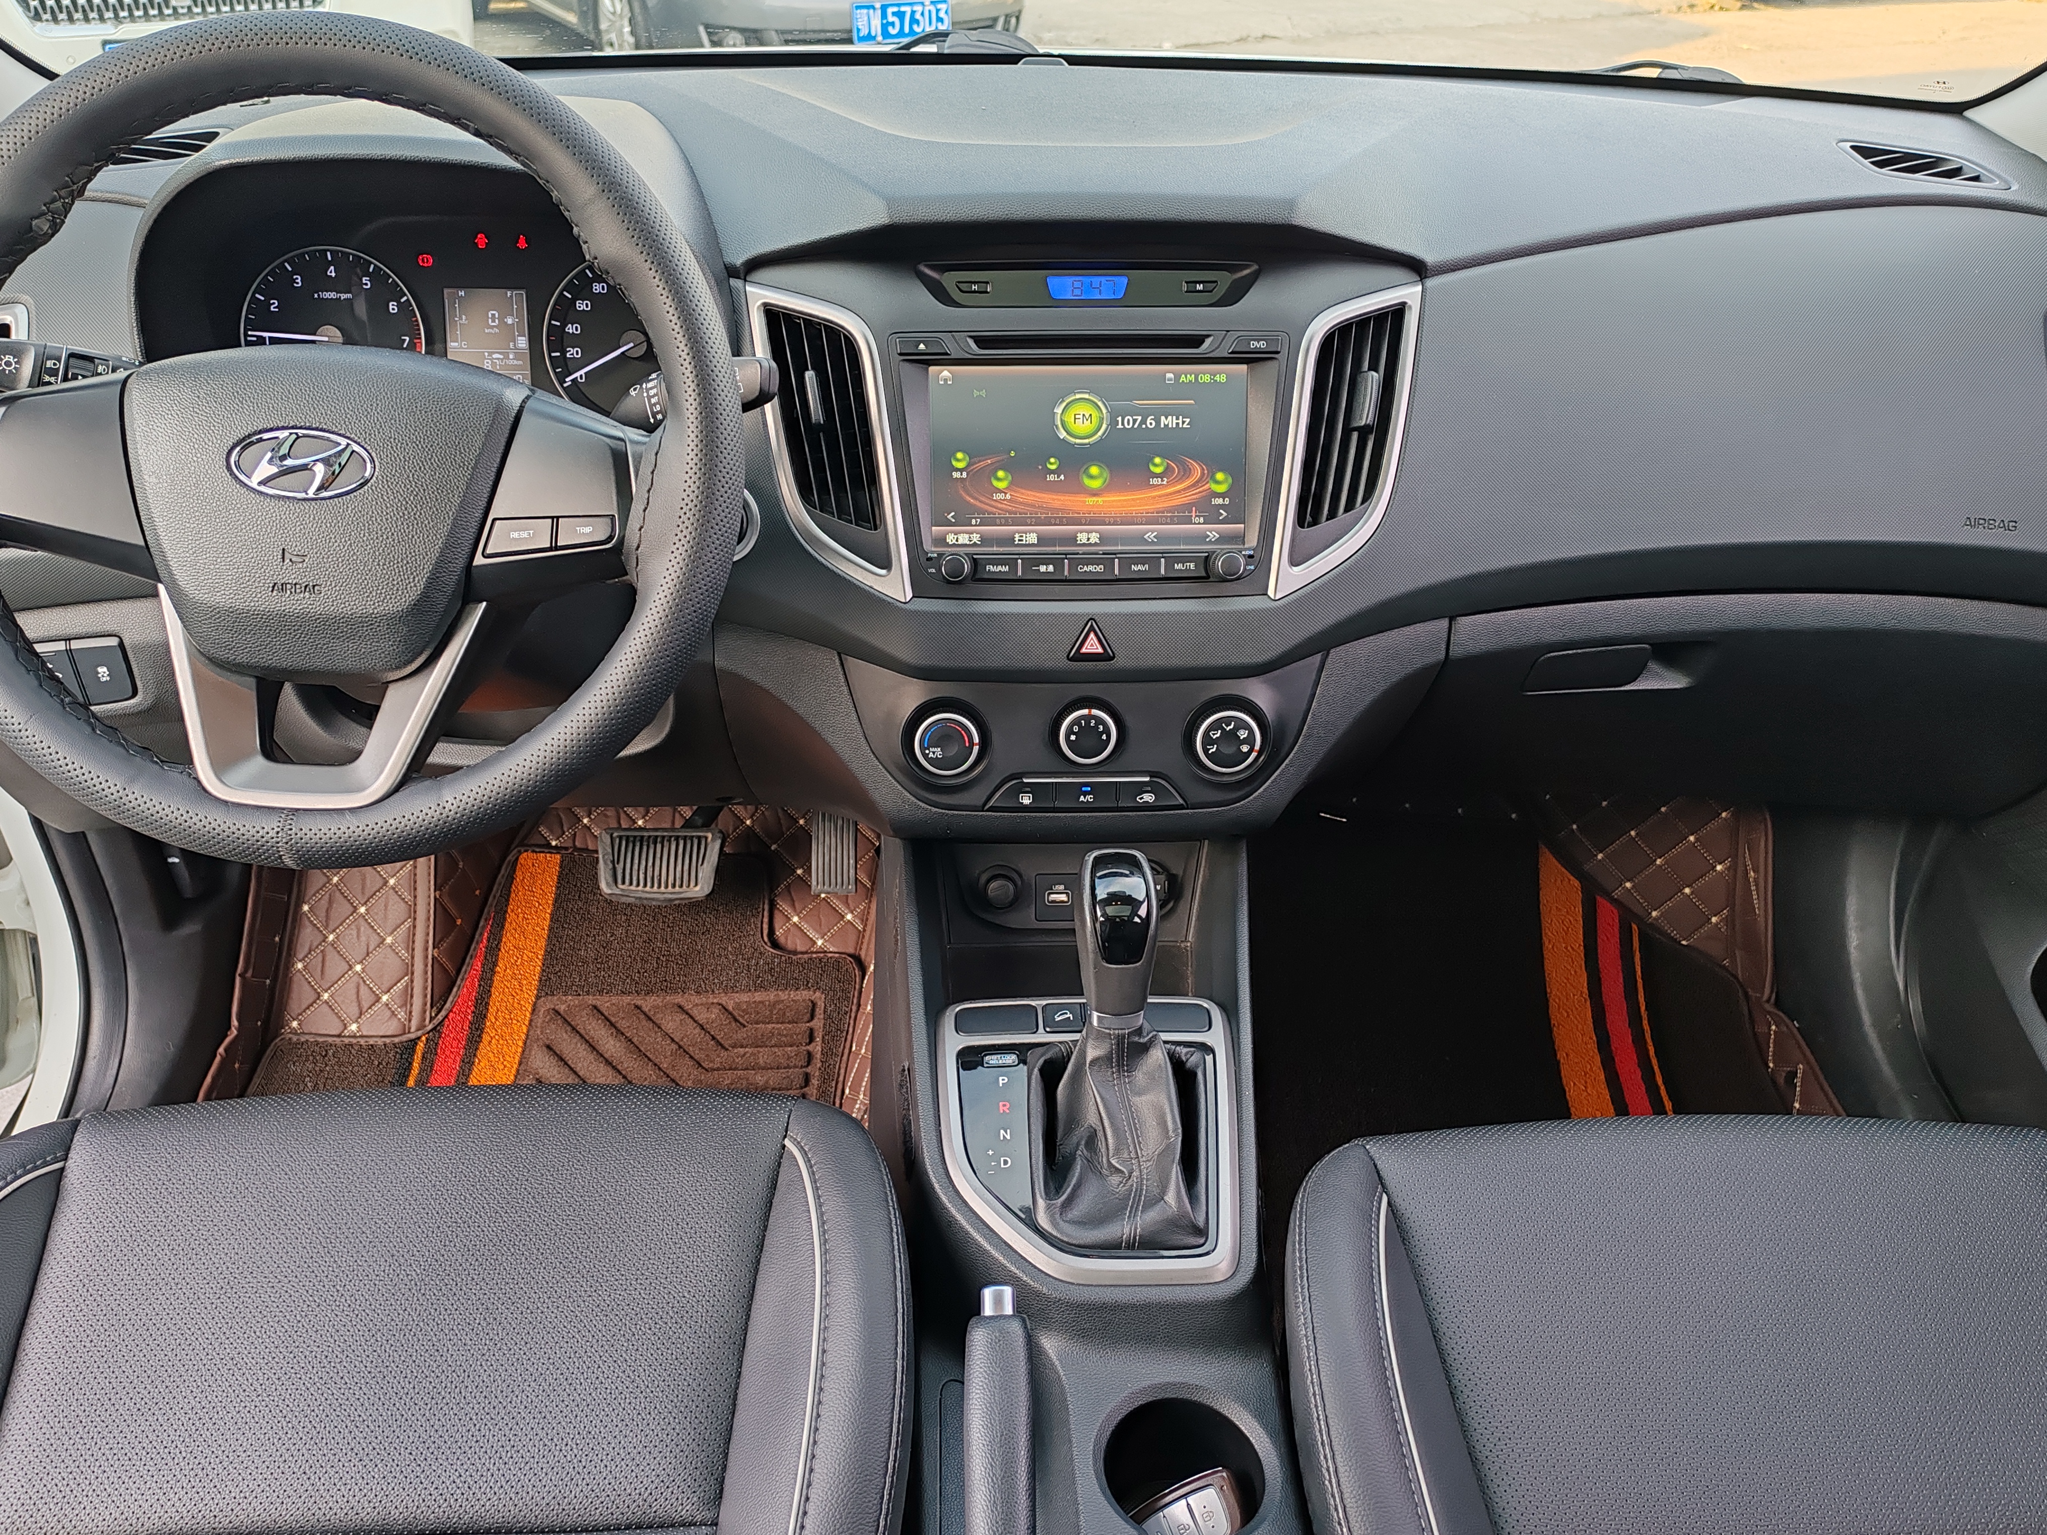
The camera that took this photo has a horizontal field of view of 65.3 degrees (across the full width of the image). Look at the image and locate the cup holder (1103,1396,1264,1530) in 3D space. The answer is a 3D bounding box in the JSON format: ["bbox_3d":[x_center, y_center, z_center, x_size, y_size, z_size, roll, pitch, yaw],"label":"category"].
[{"bbox_3d":[0.079,0.370,0.793,0.080,0.075,0.080,0,30,2],"label":"cup holder"}]

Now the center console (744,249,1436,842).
[{"bbox_3d":[0.033,-0.132,0.933,0.368,0.318,0.140,0,10,2],"label":"center console"}]

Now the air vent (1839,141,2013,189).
[{"bbox_3d":[0.598,-0.399,1.060,0.108,0.022,0.042,19,53,17],"label":"air vent"}]

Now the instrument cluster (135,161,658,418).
[{"bbox_3d":[-0.324,-0.261,0.900,0.300,0.150,0.100,0,15,2],"label":"instrument cluster"}]

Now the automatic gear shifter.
[{"bbox_3d":[0.050,0.140,0.840,0.098,0.175,0.140,0,30,2],"label":"automatic gear shifter"}]

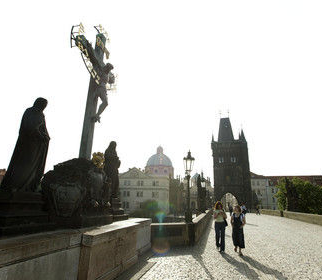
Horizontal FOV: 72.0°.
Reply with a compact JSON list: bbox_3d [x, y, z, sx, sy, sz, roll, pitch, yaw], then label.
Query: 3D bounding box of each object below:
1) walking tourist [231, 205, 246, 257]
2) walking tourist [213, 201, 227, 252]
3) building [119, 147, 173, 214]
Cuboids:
[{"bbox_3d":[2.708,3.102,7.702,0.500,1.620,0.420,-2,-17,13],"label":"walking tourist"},{"bbox_3d":[2.225,3.192,8.247,0.520,1.720,0.420,-2,-17,13],"label":"walking tourist"},{"bbox_3d":[-6.051,18.394,104.180,23.000,29.856,20.000,1,-16,3],"label":"building"}]

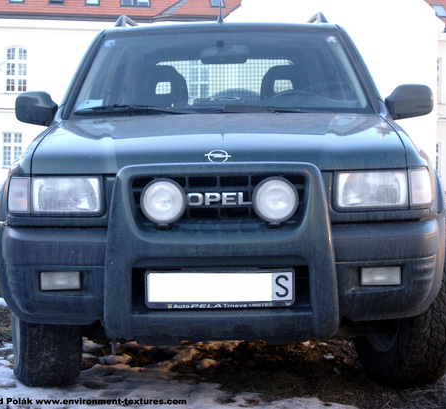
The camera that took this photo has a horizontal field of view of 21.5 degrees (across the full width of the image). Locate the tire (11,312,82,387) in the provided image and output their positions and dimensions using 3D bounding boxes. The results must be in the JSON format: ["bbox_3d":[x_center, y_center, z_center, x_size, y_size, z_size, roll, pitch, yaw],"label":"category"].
[{"bbox_3d":[-0.746,0.398,4.930,0.250,0.730,0.730,-1,2,-12],"label":"tire"}]

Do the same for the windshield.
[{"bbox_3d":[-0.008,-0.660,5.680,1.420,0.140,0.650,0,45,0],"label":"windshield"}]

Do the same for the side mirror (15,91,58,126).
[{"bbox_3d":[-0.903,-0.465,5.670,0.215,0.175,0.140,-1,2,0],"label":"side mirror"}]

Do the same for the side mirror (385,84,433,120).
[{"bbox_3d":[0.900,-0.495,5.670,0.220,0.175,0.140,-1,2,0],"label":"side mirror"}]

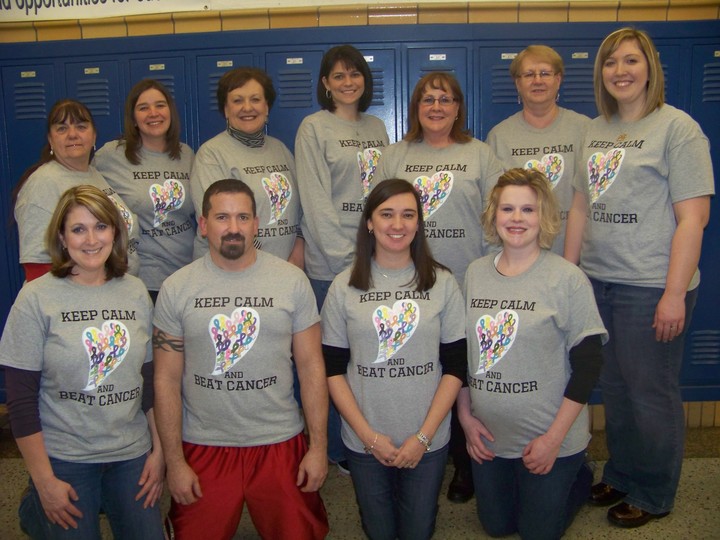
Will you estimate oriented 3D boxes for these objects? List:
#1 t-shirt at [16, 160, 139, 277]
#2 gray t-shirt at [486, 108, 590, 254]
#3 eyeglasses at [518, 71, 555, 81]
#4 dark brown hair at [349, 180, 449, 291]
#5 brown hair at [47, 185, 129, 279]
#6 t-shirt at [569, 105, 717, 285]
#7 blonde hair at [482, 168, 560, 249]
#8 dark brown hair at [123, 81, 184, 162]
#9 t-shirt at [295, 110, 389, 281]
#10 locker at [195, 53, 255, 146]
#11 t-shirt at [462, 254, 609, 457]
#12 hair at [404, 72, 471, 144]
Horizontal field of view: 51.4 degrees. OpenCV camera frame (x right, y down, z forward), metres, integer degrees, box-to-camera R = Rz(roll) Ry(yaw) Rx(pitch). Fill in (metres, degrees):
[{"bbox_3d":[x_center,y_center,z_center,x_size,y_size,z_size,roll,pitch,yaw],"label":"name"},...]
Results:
[{"bbox_3d":[-1.045,-0.153,2.760,0.460,0.560,0.330,-6,7,-42],"label":"t-shirt"},{"bbox_3d":[0.665,-0.278,2.790,0.450,0.650,0.280,0,9,12],"label":"gray t-shirt"},{"bbox_3d":[0.680,-0.743,2.830,0.138,0.042,0.135,1,10,12],"label":"eyeglasses"},{"bbox_3d":[0.124,-0.111,2.410,0.310,0.360,0.260,-1,5,-2],"label":"dark brown hair"},{"bbox_3d":[-0.806,-0.114,2.190,0.225,0.265,0.220,-5,11,-17],"label":"brown hair"},{"bbox_3d":[0.981,-0.252,2.600,0.480,0.620,0.310,3,7,42],"label":"t-shirt"},{"bbox_3d":[0.518,-0.197,2.400,0.255,0.265,0.250,-1,5,6],"label":"blonde hair"},{"bbox_3d":[-0.768,-0.549,2.770,0.210,0.310,0.210,-4,9,-16],"label":"dark brown hair"},{"bbox_3d":[-0.062,-0.296,3.020,0.430,0.650,0.270,-4,6,-28],"label":"t-shirt"},{"bbox_3d":[-0.563,-0.214,3.450,0.280,1.480,0.280,-1,5,3],"label":"locker"},{"bbox_3d":[0.574,0.269,2.444,0.460,0.660,0.320,4,12,28],"label":"t-shirt"},{"bbox_3d":[0.293,-0.610,2.830,0.245,0.255,0.230,0,5,8],"label":"hair"}]

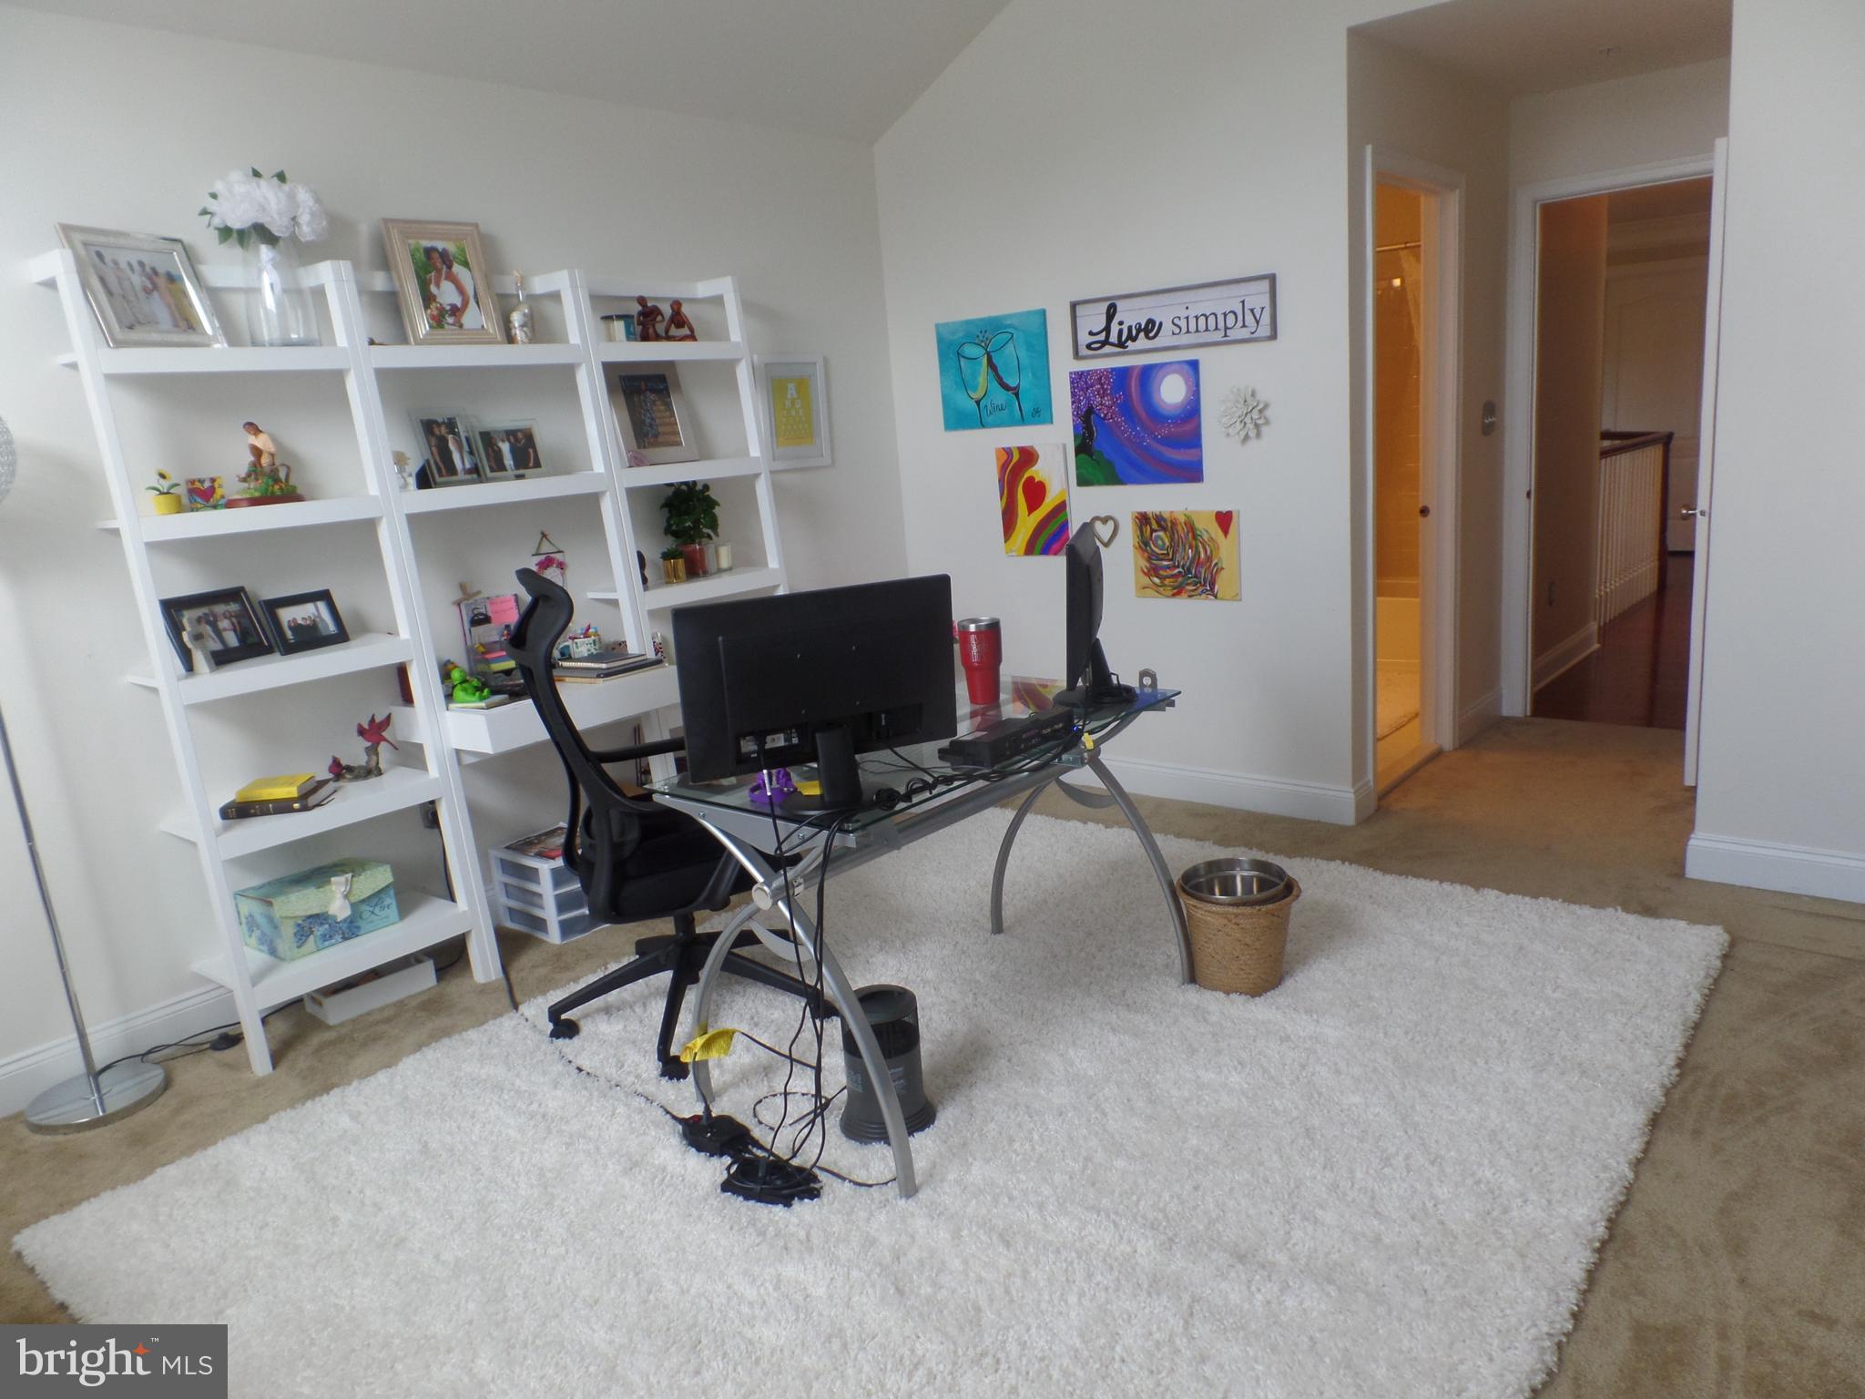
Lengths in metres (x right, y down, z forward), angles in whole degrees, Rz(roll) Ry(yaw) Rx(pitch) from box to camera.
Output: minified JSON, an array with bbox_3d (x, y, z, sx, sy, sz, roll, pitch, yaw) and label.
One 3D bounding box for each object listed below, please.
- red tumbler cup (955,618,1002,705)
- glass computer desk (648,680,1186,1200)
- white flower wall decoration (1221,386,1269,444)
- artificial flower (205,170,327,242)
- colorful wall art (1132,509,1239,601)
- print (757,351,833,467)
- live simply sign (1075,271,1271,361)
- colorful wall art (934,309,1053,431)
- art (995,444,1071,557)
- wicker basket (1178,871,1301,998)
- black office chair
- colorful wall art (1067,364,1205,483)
[{"bbox_3d":[0.119,-0.093,2.982,0.106,0.198,0.106,-5,13,1],"label":"red tumbler cup"},{"bbox_3d":[0.034,0.433,2.782,0.605,0.723,1.115,6,17,41],"label":"glass computer desk"},{"bbox_3d":[1.018,-0.919,4.000,0.179,0.176,0.045,6,17,41],"label":"white flower wall decoration"},{"bbox_3d":[-1.639,-1.213,3.056,0.230,0.175,0.275,6,17,41],"label":"artificial flower"},{"bbox_3d":[0.878,-0.499,4.268,0.412,0.302,0.022,6,17,41],"label":"colorful wall art"},{"bbox_3d":[-0.508,-1.056,4.585,0.025,0.398,0.334,6,17,41],"label":"print"},{"bbox_3d":[0.791,-1.262,4.113,0.765,0.199,0.028,6,17,41],"label":"live simply sign"},{"bbox_3d":[0.234,-1.222,4.630,0.524,0.402,0.025,6,17,41],"label":"colorful wall art"},{"bbox_3d":[0.390,-0.741,4.631,0.311,0.410,0.028,6,17,41],"label":"art"},{"bbox_3d":[0.740,0.566,3.003,0.290,0.250,0.290,-5,13,1],"label":"wicker basket"},{"bbox_3d":[-0.626,0.221,3.024,0.690,1.140,0.670,-11,14,-25],"label":"black office chair"},{"bbox_3d":[0.708,-0.947,4.285,0.512,0.400,0.025,6,17,41],"label":"colorful wall art"}]

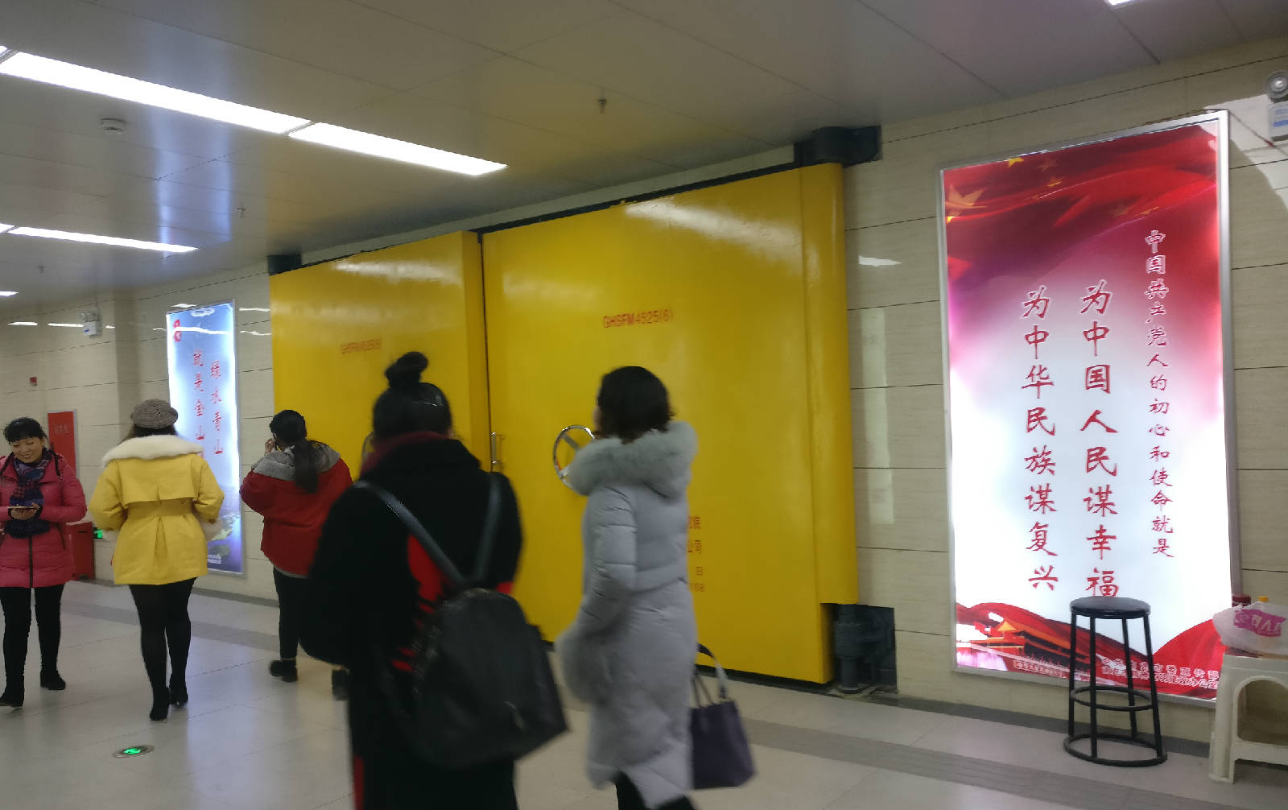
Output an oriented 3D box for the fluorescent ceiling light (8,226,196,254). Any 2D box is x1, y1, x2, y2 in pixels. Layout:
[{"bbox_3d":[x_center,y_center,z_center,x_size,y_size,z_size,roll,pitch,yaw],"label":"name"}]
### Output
[{"bbox_3d":[-3.936,-1.218,7.593,0.290,0.070,1.190,-3,-1,38],"label":"fluorescent ceiling light"}]

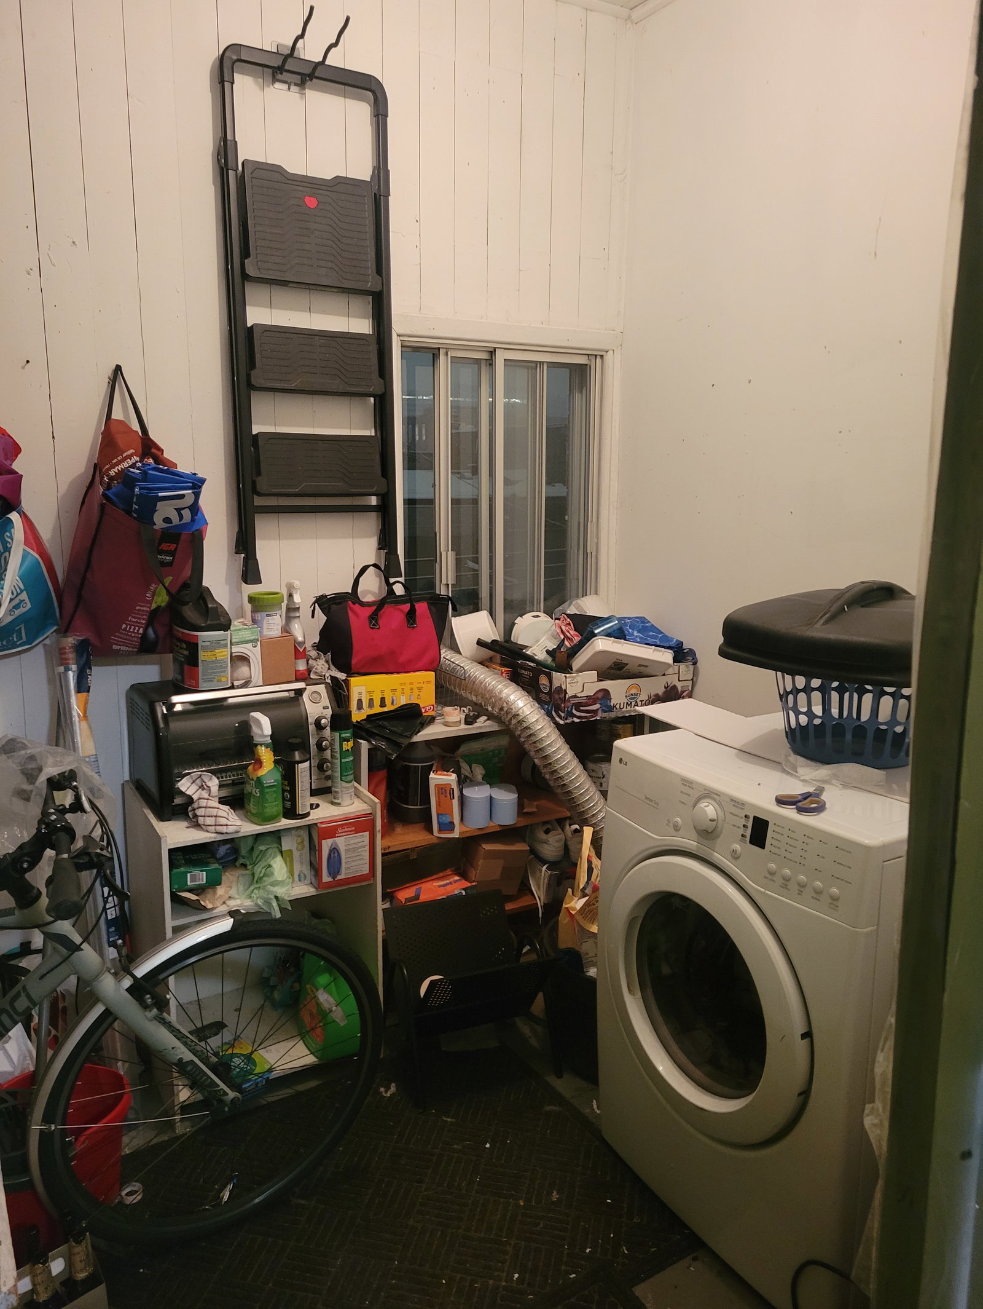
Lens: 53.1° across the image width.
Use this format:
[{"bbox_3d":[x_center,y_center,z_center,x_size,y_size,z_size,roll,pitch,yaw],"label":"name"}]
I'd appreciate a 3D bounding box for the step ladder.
[{"bbox_3d":[-0.463,-0.837,2.576,0.455,1.300,0.100,-6,13,-30],"label":"step ladder"}]

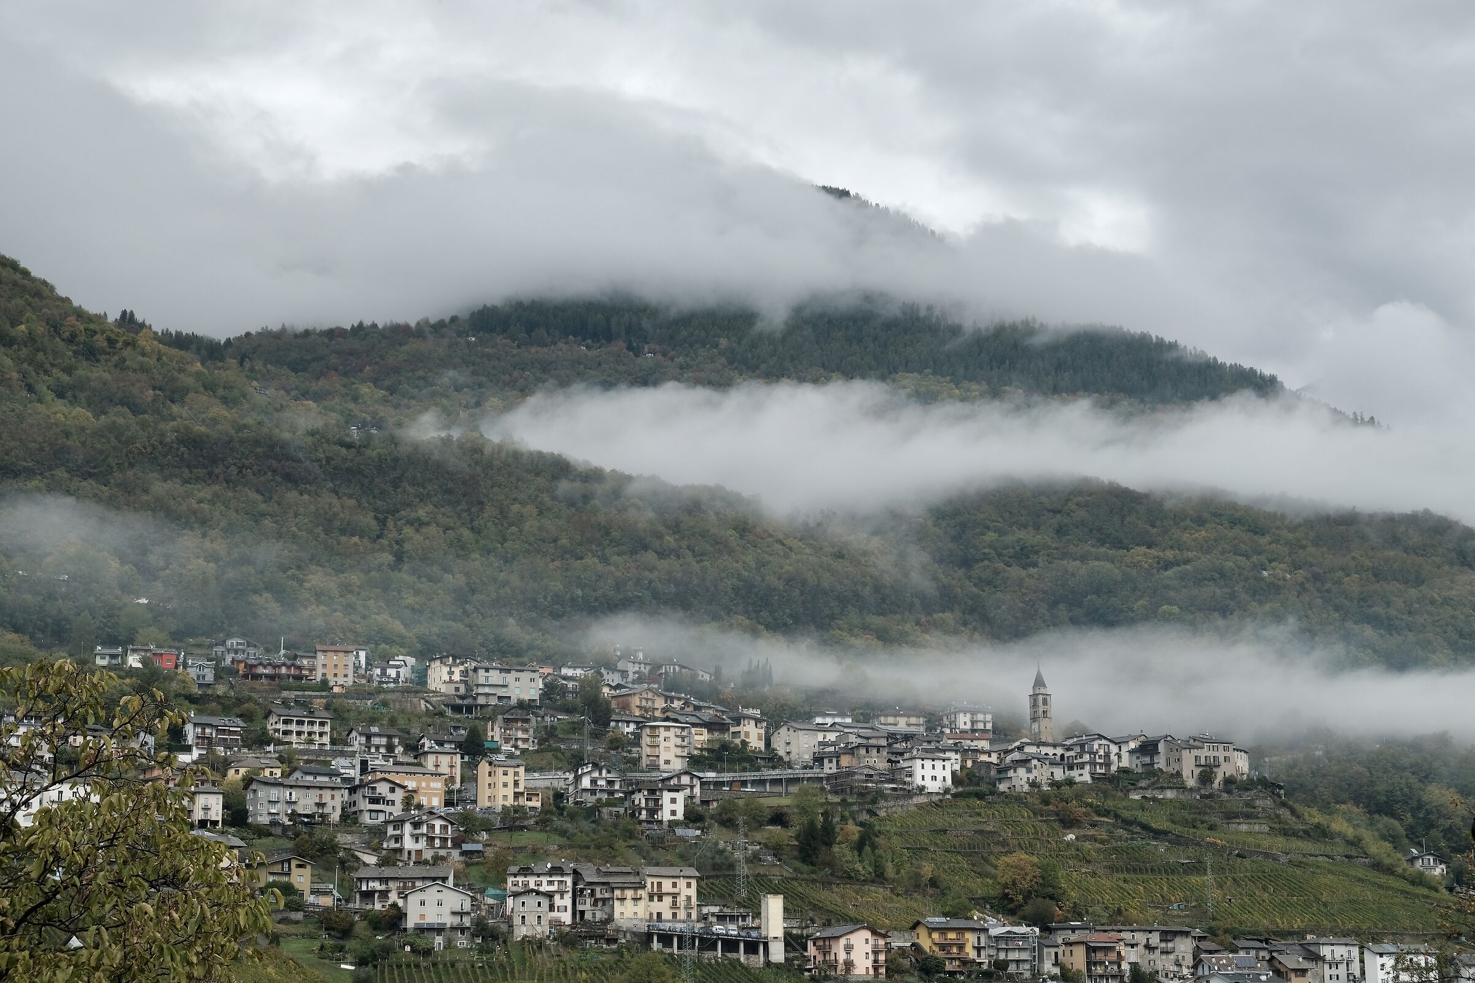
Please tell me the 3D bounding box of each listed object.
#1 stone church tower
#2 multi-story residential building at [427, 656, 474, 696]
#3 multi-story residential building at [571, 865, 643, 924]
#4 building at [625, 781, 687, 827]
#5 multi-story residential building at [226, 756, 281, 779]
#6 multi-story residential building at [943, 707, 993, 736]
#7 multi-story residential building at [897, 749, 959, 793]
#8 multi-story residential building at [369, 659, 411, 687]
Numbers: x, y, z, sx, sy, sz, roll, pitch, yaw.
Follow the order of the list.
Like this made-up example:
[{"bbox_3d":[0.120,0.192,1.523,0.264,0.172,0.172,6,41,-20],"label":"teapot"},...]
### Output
[{"bbox_3d":[88.510,63.710,645.000,4.800,25.240,4.800,7,-13,-32],"label":"stone church tower"},{"bbox_3d":[-92.370,59.200,707.940,10.000,13.350,10.500,8,-15,-36],"label":"multi-story residential building"},{"bbox_3d":[-29.550,92.750,507.990,15.500,13.530,12.000,2,-12,-13],"label":"multi-story residential building"},{"bbox_3d":[-19.900,77.240,544.970,11.800,11.010,10.200,4,-13,-21],"label":"building"},{"bbox_3d":[-122.890,71.120,563.000,11.500,7.200,9.500,4,-12,-22],"label":"multi-story residential building"},{"bbox_3d":[77.570,77.830,745.000,12.300,11.200,11.000,4,-12,-22],"label":"multi-story residential building"},{"bbox_3d":[51.510,75.470,598.000,12.800,10.750,11.000,5,-12,-24],"label":"multi-story residential building"},{"bbox_3d":[-112.970,59.190,722.000,10.200,9.000,10.000,-2,-10,8],"label":"multi-story residential building"}]

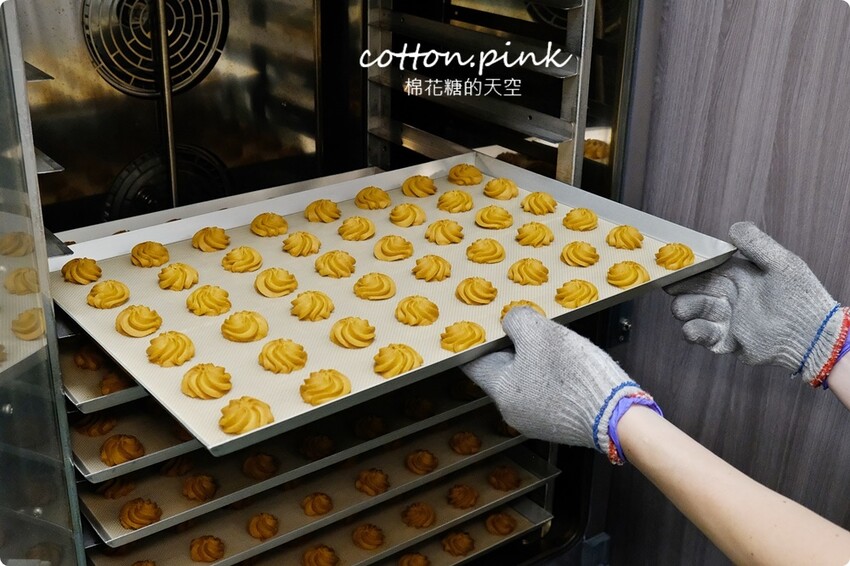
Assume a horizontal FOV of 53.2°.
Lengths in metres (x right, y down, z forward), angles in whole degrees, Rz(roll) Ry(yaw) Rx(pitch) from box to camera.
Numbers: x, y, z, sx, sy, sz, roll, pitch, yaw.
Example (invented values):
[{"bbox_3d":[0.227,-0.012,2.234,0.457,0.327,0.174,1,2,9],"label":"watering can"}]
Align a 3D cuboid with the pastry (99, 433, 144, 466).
[{"bbox_3d":[-0.279,0.151,0.783,0.040,0.020,0.040,-14,25,-36],"label":"pastry"}]

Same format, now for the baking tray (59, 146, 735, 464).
[{"bbox_3d":[-0.035,-0.023,0.861,0.600,0.023,0.403,-18,30,-35],"label":"baking tray"}]

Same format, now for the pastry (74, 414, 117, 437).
[{"bbox_3d":[-0.324,0.132,0.832,0.040,0.021,0.040,-14,25,-36],"label":"pastry"}]

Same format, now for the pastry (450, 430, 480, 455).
[{"bbox_3d":[0.052,0.200,1.080,0.041,0.021,0.041,1,20,0],"label":"pastry"}]

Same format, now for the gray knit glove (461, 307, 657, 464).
[{"bbox_3d":[0.104,0.080,0.692,0.172,0.094,0.077,20,26,32],"label":"gray knit glove"}]

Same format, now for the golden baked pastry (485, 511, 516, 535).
[{"bbox_3d":[0.107,0.329,1.176,0.041,0.021,0.041,1,20,0],"label":"golden baked pastry"}]

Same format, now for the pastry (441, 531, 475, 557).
[{"bbox_3d":[0.044,0.343,1.132,0.042,0.021,0.042,1,20,0],"label":"pastry"}]

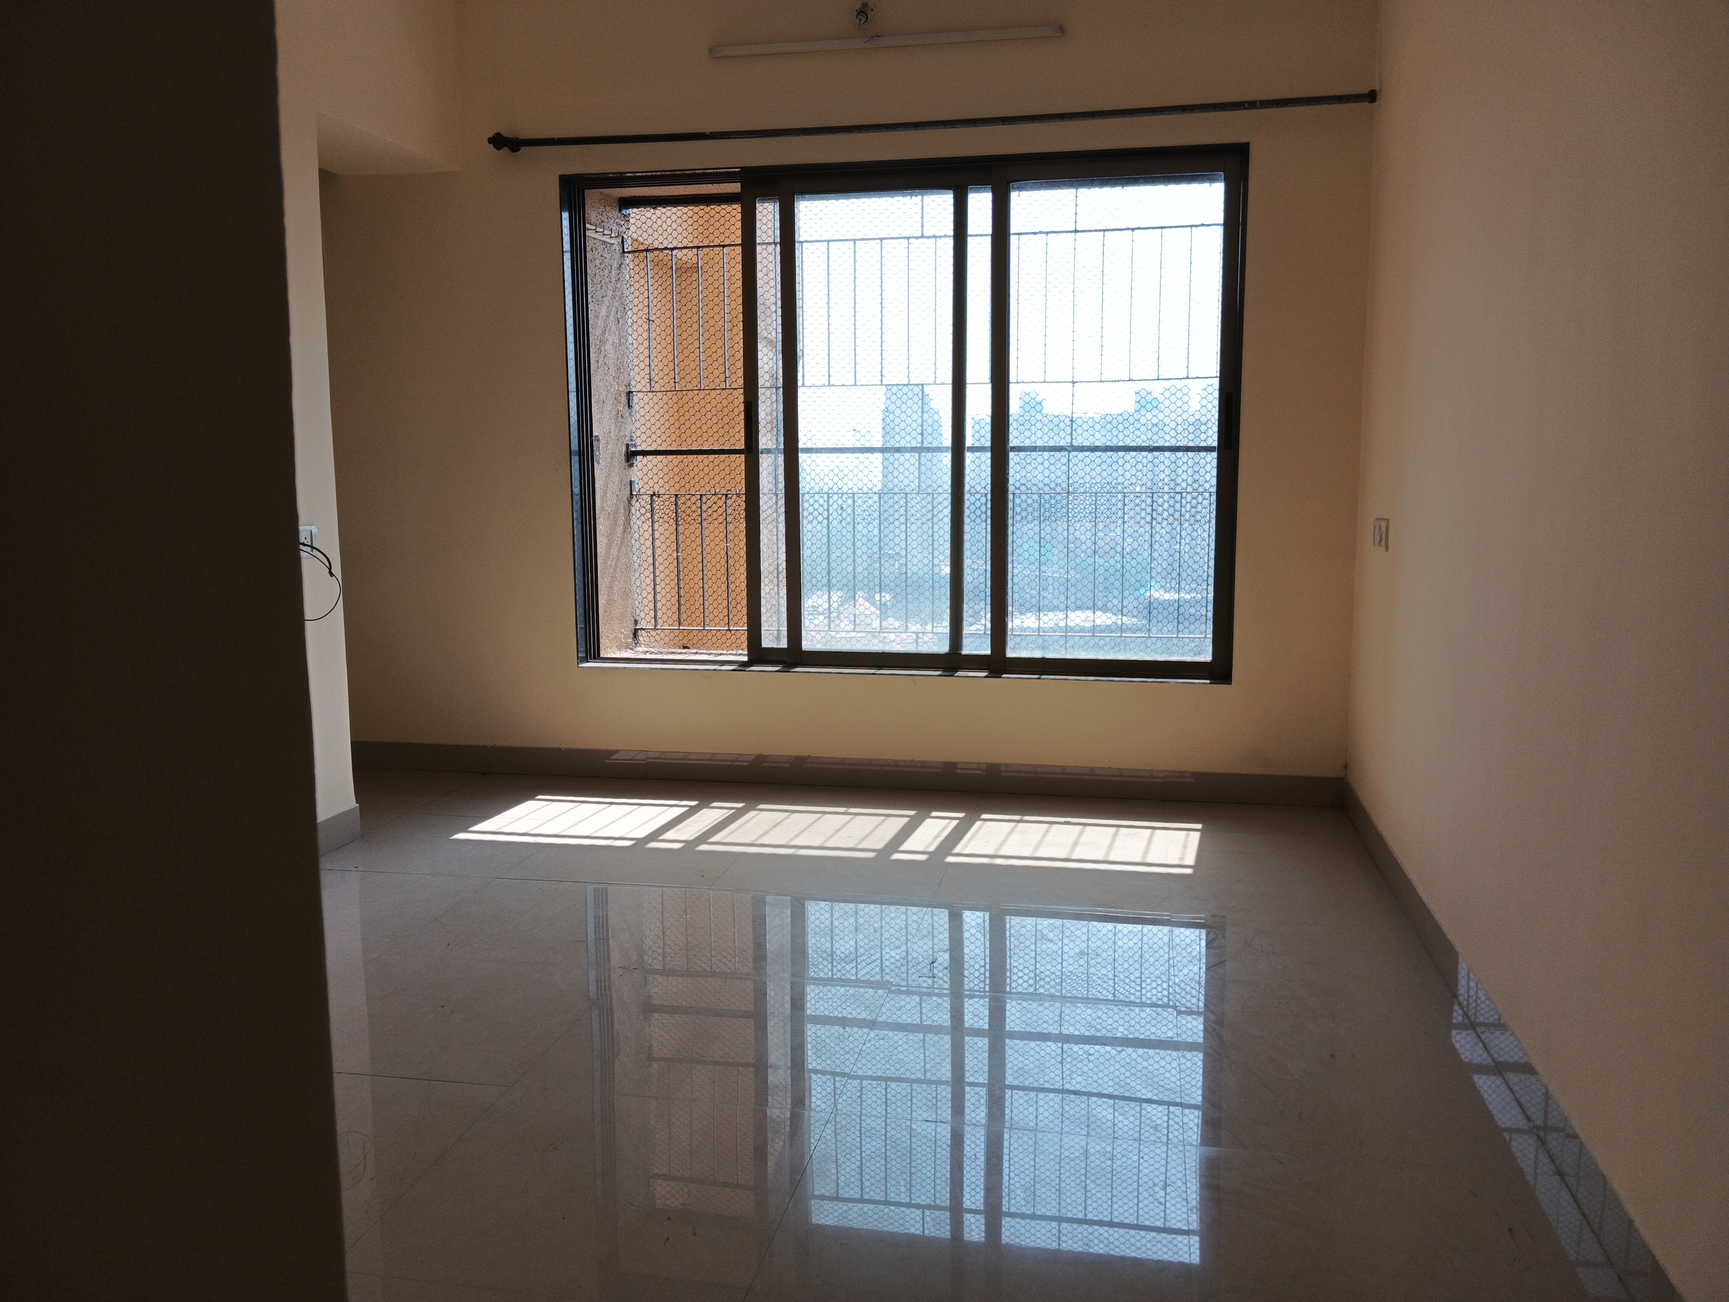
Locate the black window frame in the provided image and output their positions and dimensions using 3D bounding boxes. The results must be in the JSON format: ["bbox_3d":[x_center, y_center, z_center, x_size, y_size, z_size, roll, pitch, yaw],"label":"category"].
[{"bbox_3d":[0.111,-0.772,4.790,2.259,1.692,0.120,1,8,11],"label":"black window frame"}]

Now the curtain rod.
[{"bbox_3d":[0.132,-1.684,4.464,2.854,0.065,0.090,1,8,11],"label":"curtain rod"}]

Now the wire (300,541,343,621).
[{"bbox_3d":[-1.538,-0.193,3.922,0.100,0.220,0.240,1,8,11],"label":"wire"}]

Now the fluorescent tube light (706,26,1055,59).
[{"bbox_3d":[0.059,-1.946,4.474,1.152,0.032,0.035,1,8,11],"label":"fluorescent tube light"}]

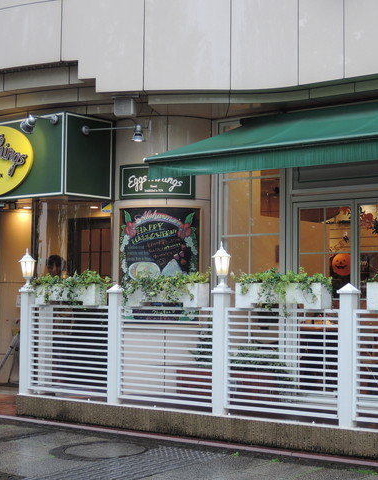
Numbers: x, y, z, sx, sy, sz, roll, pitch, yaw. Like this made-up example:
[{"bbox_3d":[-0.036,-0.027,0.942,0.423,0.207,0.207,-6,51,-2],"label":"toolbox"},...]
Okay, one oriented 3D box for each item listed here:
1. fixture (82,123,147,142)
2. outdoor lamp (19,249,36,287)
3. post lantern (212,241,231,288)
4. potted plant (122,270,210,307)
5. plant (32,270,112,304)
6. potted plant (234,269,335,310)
[{"bbox_3d":[-0.915,-1.290,12.234,0.860,0.180,0.140,-2,-5,37],"label":"fixture"},{"bbox_3d":[-1.779,0.311,11.230,0.186,0.437,0.186,-2,-5,40],"label":"outdoor lamp"},{"bbox_3d":[0.305,0.245,9.494,0.186,0.444,0.186,-2,-5,40],"label":"post lantern"},{"bbox_3d":[-0.239,0.466,9.949,0.936,0.317,0.230,-2,-5,40],"label":"potted plant"},{"bbox_3d":[-1.256,0.516,10.797,0.971,0.366,0.230,-2,-5,40],"label":"plant"},{"bbox_3d":[0.832,0.442,9.055,0.915,0.357,0.230,-2,-5,40],"label":"potted plant"}]

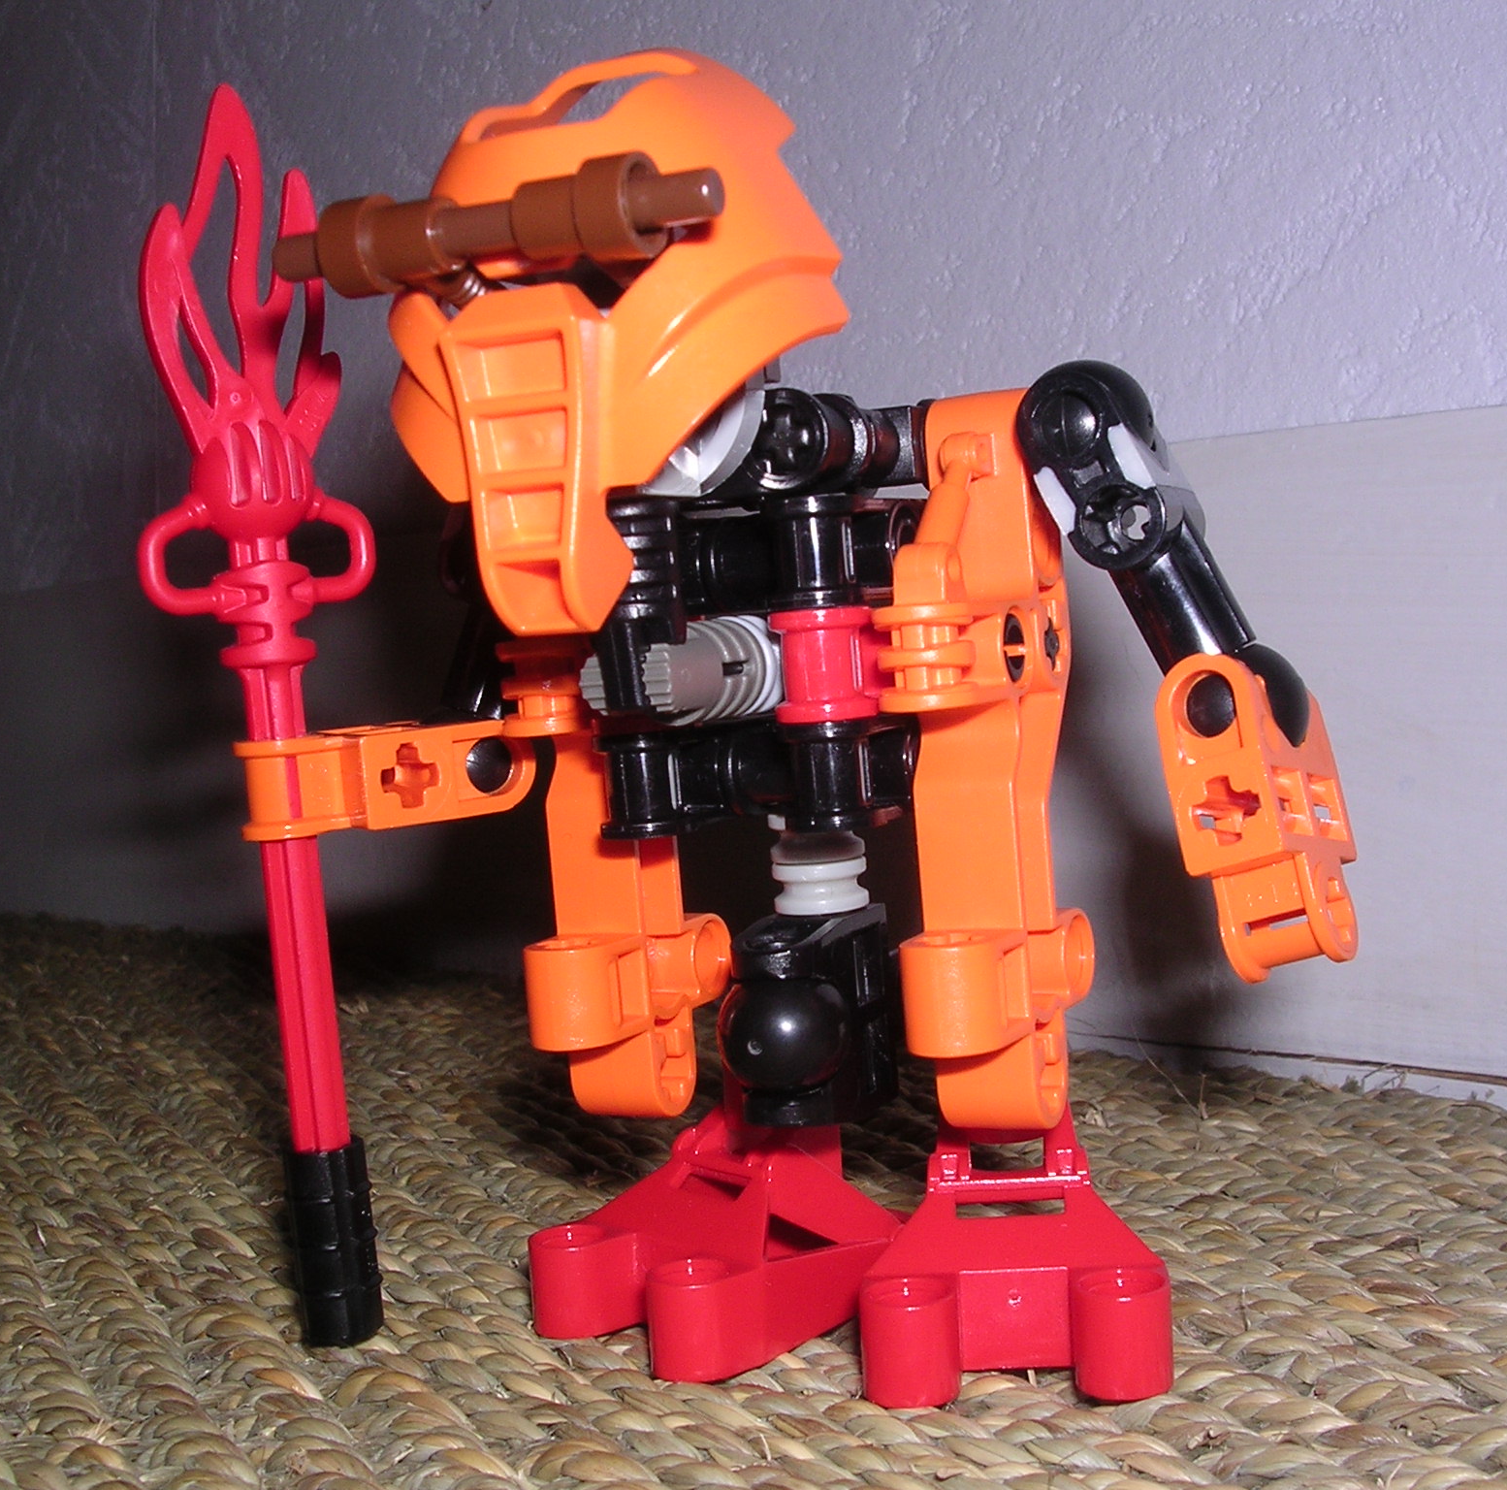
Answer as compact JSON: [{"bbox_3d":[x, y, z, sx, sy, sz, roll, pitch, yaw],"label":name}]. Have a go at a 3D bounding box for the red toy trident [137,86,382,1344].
[{"bbox_3d":[-0.040,-0.003,0.183,0.021,0.107,0.009,-7,2,-18],"label":"red toy trident"}]

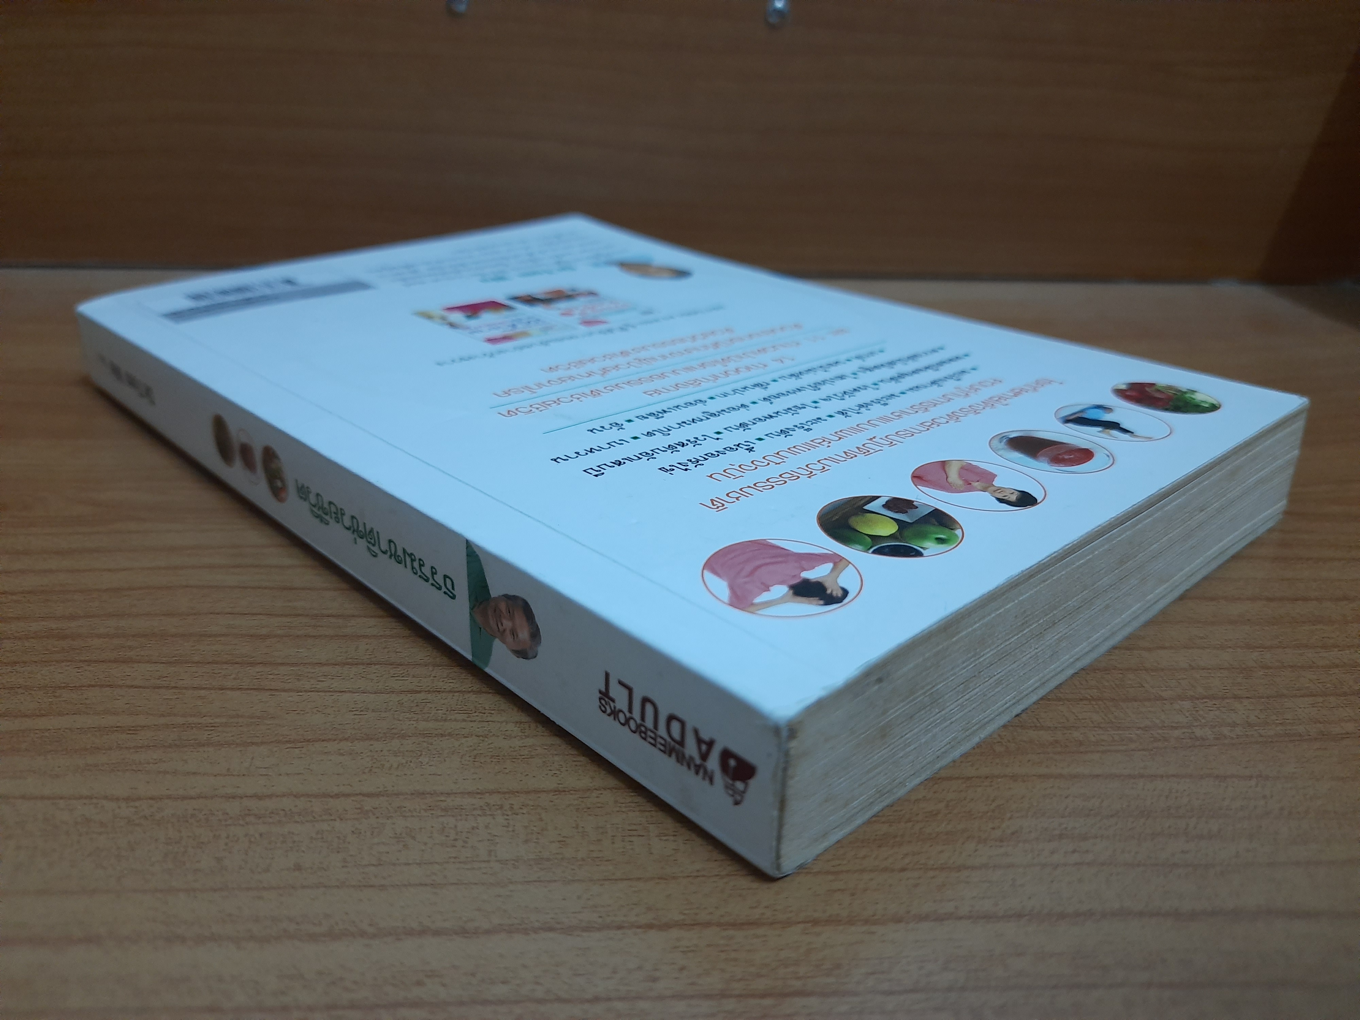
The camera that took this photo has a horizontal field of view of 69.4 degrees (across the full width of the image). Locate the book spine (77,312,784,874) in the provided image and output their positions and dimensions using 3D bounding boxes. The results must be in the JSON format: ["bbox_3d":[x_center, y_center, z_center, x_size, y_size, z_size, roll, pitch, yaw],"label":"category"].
[{"bbox_3d":[-0.063,-0.008,0.172,0.014,0.019,0.225,-20,31,-40],"label":"book spine"}]

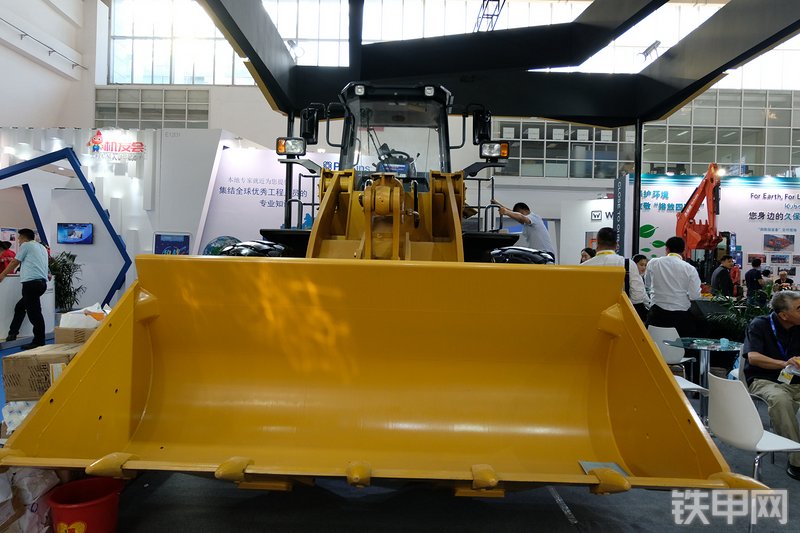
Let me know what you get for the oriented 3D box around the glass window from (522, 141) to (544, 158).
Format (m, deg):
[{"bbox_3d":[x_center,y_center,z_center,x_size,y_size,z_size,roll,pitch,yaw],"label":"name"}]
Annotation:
[{"bbox_3d":[5.569,-4.901,22.345,0.958,0.744,0.080,2,0,2],"label":"glass window"}]

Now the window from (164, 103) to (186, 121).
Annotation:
[{"bbox_3d":[-9.628,-6.596,22.794,0.958,0.744,0.080,2,0,2],"label":"window"}]

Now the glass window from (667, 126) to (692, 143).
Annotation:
[{"bbox_3d":[12.888,-6.036,24.519,1.033,0.771,0.100,2,0,2],"label":"glass window"}]

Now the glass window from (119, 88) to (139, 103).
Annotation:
[{"bbox_3d":[-11.622,-7.318,22.853,0.958,0.562,0.080,2,0,2],"label":"glass window"}]

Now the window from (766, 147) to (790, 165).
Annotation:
[{"bbox_3d":[17.297,-5.042,24.350,1.033,0.771,0.100,2,0,2],"label":"window"}]

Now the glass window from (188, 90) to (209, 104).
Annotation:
[{"bbox_3d":[-9.597,-8.025,25.375,1.033,0.580,0.100,2,0,2],"label":"glass window"}]

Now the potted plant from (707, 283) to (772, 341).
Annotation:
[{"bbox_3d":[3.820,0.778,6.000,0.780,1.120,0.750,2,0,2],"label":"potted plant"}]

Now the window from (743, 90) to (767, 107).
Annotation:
[{"bbox_3d":[16.271,-7.624,24.392,1.033,0.771,0.100,2,0,2],"label":"window"}]

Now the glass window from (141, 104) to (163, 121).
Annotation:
[{"bbox_3d":[-12.351,-7.701,26.576,1.089,0.811,0.100,2,0,2],"label":"glass window"}]

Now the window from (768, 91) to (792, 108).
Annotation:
[{"bbox_3d":[15.710,-6.920,22.052,0.958,0.744,0.080,2,0,2],"label":"window"}]

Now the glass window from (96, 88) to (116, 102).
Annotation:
[{"bbox_3d":[-14.034,-8.170,25.544,1.033,0.580,0.100,2,0,2],"label":"glass window"}]

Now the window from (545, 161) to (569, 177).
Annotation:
[{"bbox_3d":[7.286,-4.520,24.729,1.033,0.771,0.100,2,0,2],"label":"window"}]

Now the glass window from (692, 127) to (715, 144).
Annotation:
[{"bbox_3d":[14.691,-6.341,25.728,1.112,0.844,0.100,2,0,2],"label":"glass window"}]

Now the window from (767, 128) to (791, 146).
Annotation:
[{"bbox_3d":[18.198,-6.229,25.618,1.112,0.844,0.100,2,0,2],"label":"window"}]

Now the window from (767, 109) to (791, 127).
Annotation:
[{"bbox_3d":[18.227,-7.126,25.622,1.112,0.844,0.100,2,0,2],"label":"window"}]

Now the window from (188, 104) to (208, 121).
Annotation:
[{"bbox_3d":[-10.041,-7.655,26.504,1.089,0.811,0.100,2,0,2],"label":"window"}]

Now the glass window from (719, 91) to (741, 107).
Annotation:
[{"bbox_3d":[13.696,-6.981,22.111,0.958,0.744,0.080,2,0,2],"label":"glass window"}]

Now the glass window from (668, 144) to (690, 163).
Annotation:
[{"bbox_3d":[11.611,-4.717,22.168,0.958,0.744,0.080,2,0,2],"label":"glass window"}]

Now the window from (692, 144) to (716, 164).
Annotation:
[{"bbox_3d":[12.618,-4.687,22.138,0.958,0.744,0.080,2,0,2],"label":"window"}]

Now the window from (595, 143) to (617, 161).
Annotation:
[{"bbox_3d":[9.532,-5.296,24.645,1.033,0.771,0.100,2,0,2],"label":"window"}]

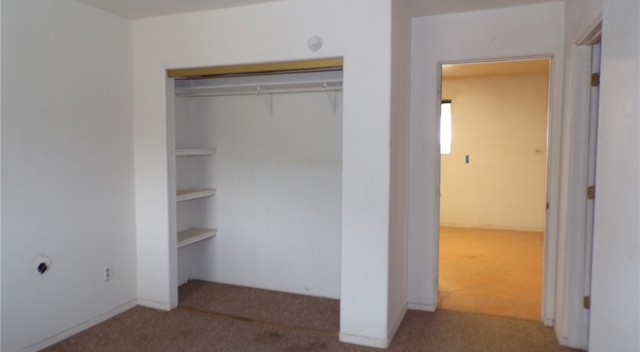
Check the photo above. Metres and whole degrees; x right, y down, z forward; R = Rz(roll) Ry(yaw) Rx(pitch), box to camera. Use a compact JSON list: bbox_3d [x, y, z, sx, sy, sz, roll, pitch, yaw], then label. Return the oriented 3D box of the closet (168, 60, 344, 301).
[{"bbox_3d":[-0.473,0.136,3.819,1.719,2.007,0.804,2,4,21],"label":"closet"}]

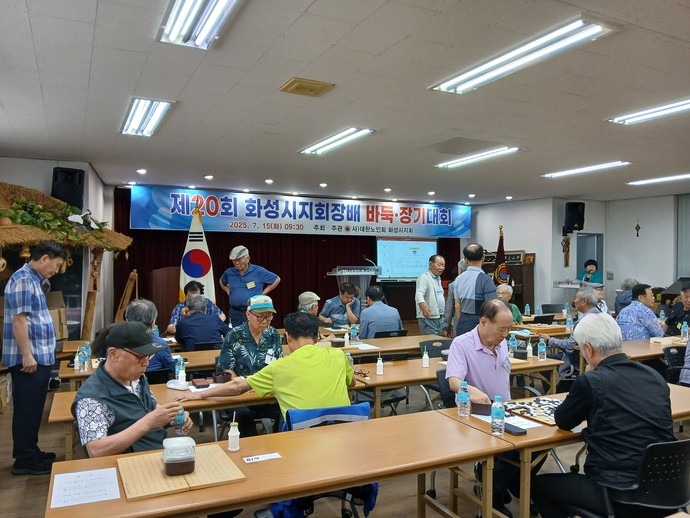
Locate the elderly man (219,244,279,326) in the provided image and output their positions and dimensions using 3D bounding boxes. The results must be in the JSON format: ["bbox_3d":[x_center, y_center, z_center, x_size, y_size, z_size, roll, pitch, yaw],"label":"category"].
[{"bbox_3d":[-1.196,0.700,6.500,0.750,1.710,0.380,0,0,6],"label":"elderly man"}]

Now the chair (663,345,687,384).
[{"bbox_3d":[2.978,1.166,4.314,0.500,0.800,0.550,0,0,-26],"label":"chair"}]

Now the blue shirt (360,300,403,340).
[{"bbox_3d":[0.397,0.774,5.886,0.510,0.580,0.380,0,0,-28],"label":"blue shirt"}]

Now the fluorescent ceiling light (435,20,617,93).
[{"bbox_3d":[0.999,-1.222,3.155,0.300,0.080,1.250,0,0,-27],"label":"fluorescent ceiling light"}]

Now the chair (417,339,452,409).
[{"bbox_3d":[0.939,1.165,4.594,0.480,0.800,0.530,0,0,-22],"label":"chair"}]

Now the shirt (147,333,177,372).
[{"bbox_3d":[-1.413,0.727,3.666,0.500,0.550,0.330,0,0,-16],"label":"shirt"}]

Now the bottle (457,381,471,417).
[{"bbox_3d":[0.629,0.739,2.735,0.063,0.176,0.063,0,0,0],"label":"bottle"}]

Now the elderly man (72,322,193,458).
[{"bbox_3d":[-0.921,0.926,2.445,0.680,1.250,0.500,0,0,18],"label":"elderly man"}]

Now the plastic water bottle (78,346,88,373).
[{"bbox_3d":[-1.923,0.737,3.812,0.064,0.180,0.064,0,0,0],"label":"plastic water bottle"}]

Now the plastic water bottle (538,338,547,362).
[{"bbox_3d":[1.626,0.744,4.267,0.064,0.180,0.064,0,0,0],"label":"plastic water bottle"}]

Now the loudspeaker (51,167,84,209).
[{"bbox_3d":[-3.240,-0.775,6.100,0.335,0.540,0.290,0,11,-38],"label":"loudspeaker"}]

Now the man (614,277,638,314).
[{"bbox_3d":[3.716,0.911,6.798,0.520,1.340,0.720,0,0,-37],"label":"man"}]

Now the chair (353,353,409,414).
[{"bbox_3d":[0.266,1.173,4.210,0.460,0.780,0.500,0,0,-37],"label":"chair"}]

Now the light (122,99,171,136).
[{"bbox_3d":[-1.742,-1.209,4.494,0.300,0.060,1.240,0,0,-28],"label":"light"}]

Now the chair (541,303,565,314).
[{"bbox_3d":[3.447,1.158,8.312,0.470,0.800,0.500,0,0,-28],"label":"chair"}]

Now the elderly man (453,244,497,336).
[{"bbox_3d":[1.375,0.705,5.500,0.530,1.710,0.330,0,0,13],"label":"elderly man"}]

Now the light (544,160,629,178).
[{"bbox_3d":[3.272,-1.217,7.116,0.310,0.080,1.250,0,0,-28],"label":"light"}]

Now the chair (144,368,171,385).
[{"bbox_3d":[-1.493,1.160,3.698,0.520,0.800,0.540,0,0,-27],"label":"chair"}]

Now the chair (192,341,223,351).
[{"bbox_3d":[-1.292,1.164,5.014,0.480,0.800,0.530,0,0,-28],"label":"chair"}]

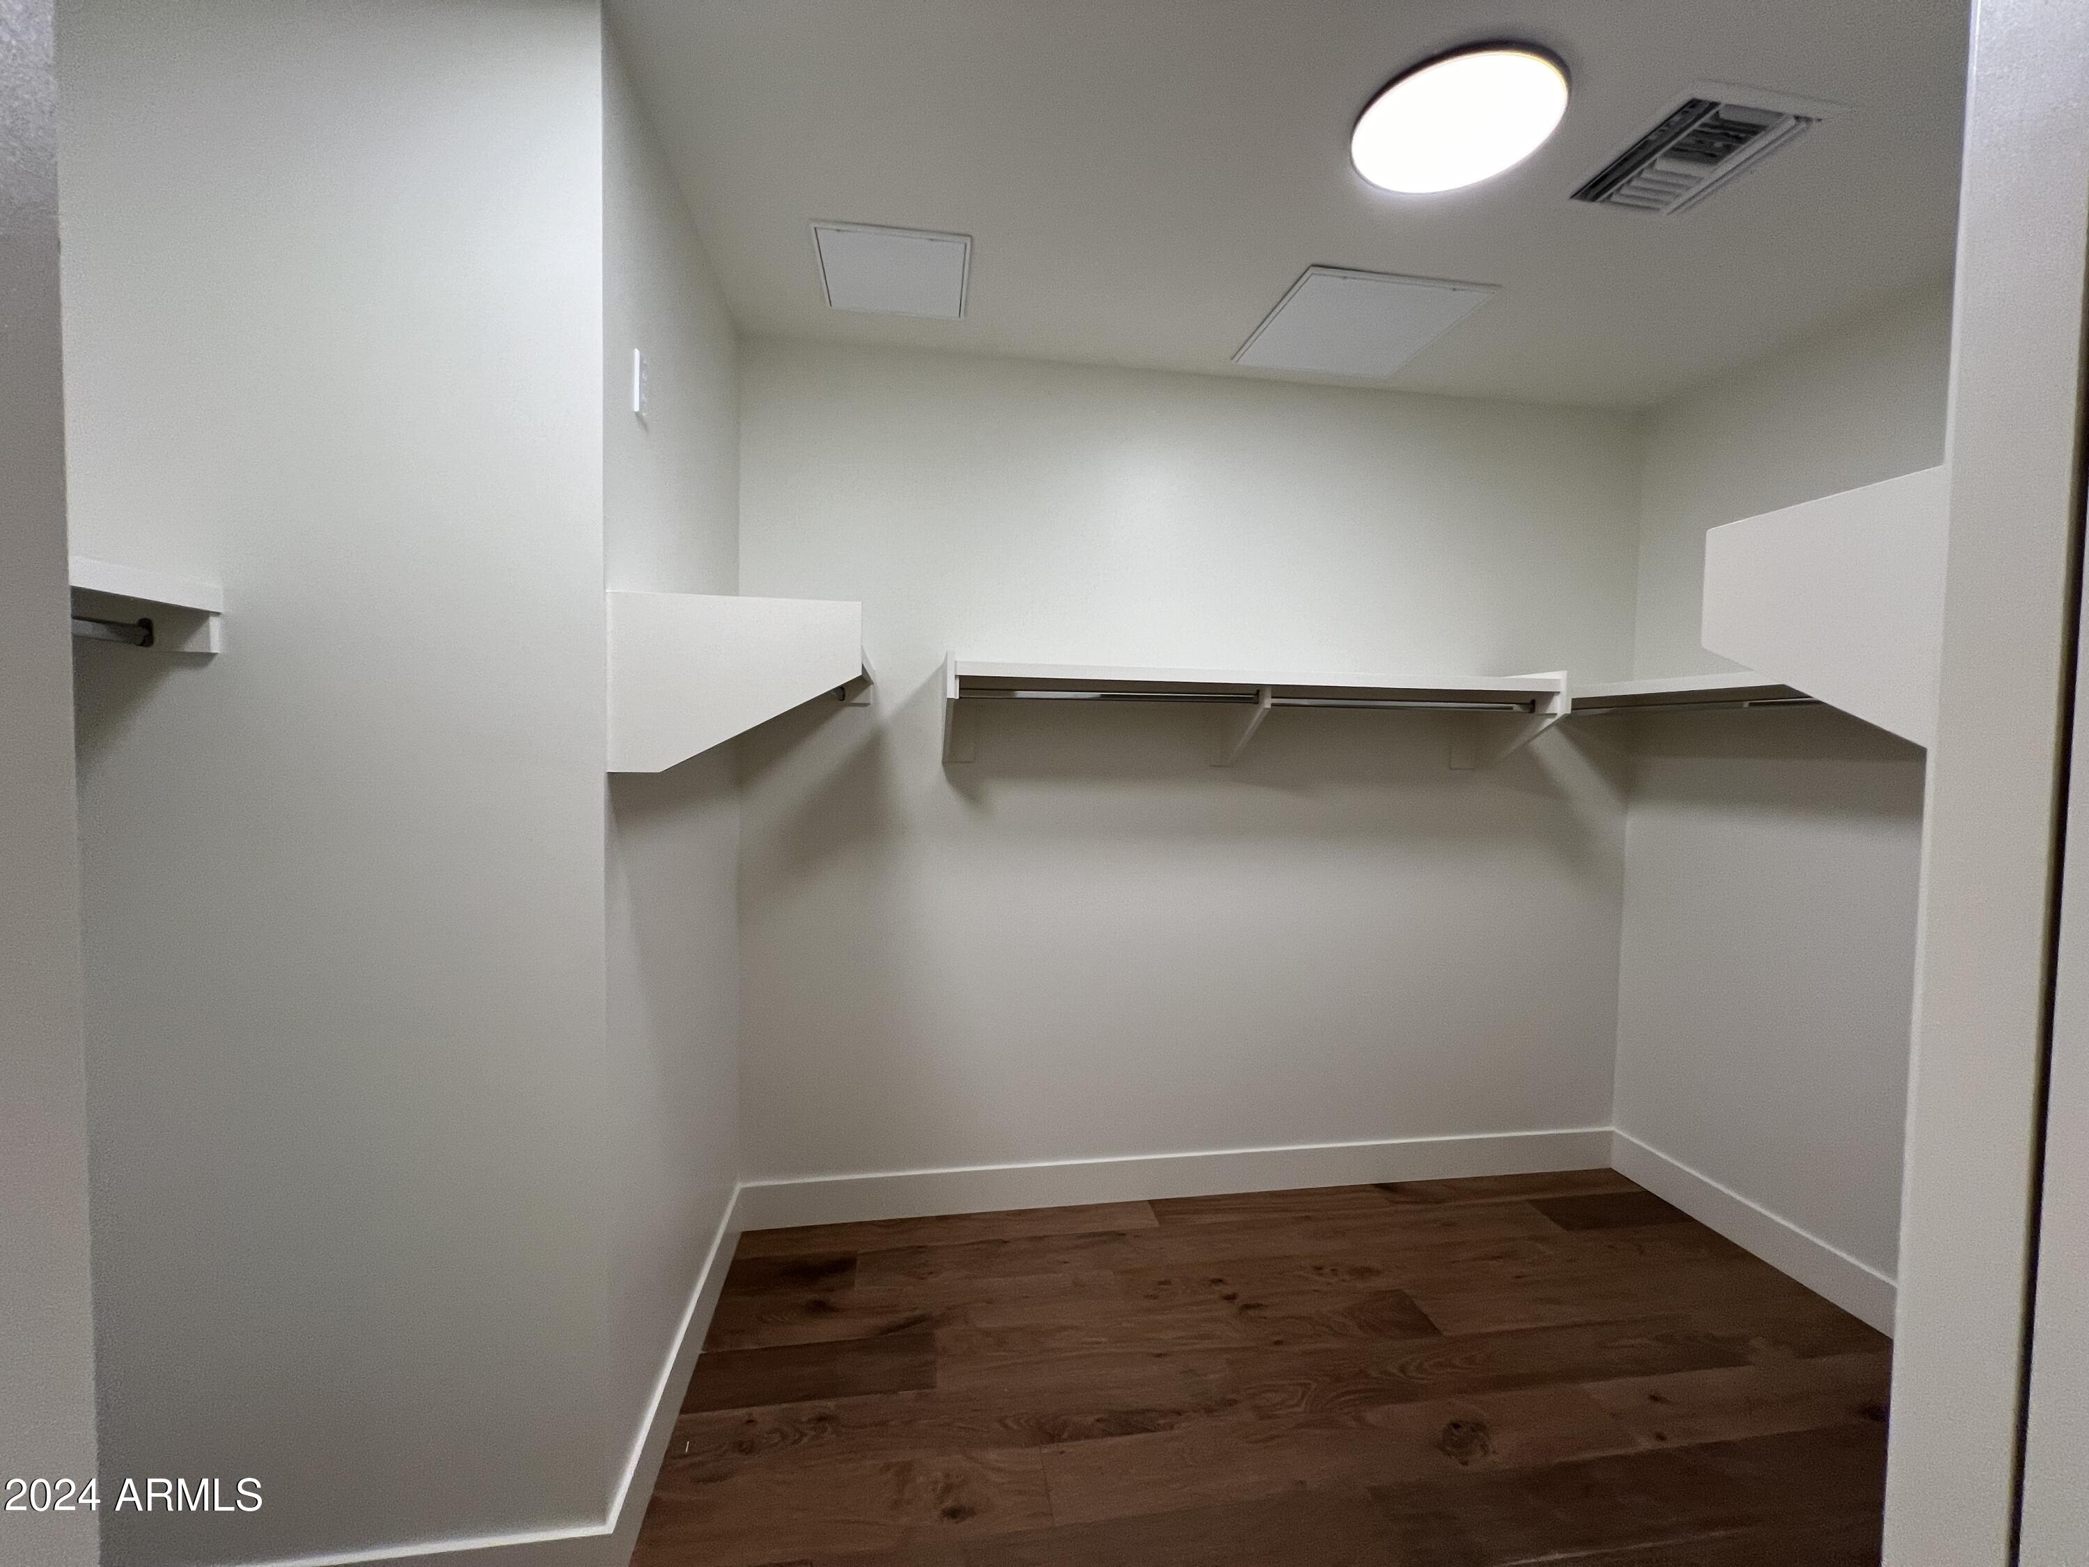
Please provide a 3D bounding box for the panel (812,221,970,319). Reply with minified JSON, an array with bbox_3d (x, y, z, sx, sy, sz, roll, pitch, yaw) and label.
[{"bbox_3d":[-0.358,-1.216,1.883,0.349,0.020,0.342,0,2,-9],"label":"panel"}]

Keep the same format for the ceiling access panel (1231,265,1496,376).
[{"bbox_3d":[0.825,-1.207,2.087,0.487,0.020,0.470,0,2,-9],"label":"ceiling access panel"}]

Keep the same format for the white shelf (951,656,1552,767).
[{"bbox_3d":[0.596,-0.188,2.252,1.750,0.284,0.311,0,2,-9],"label":"white shelf"}]

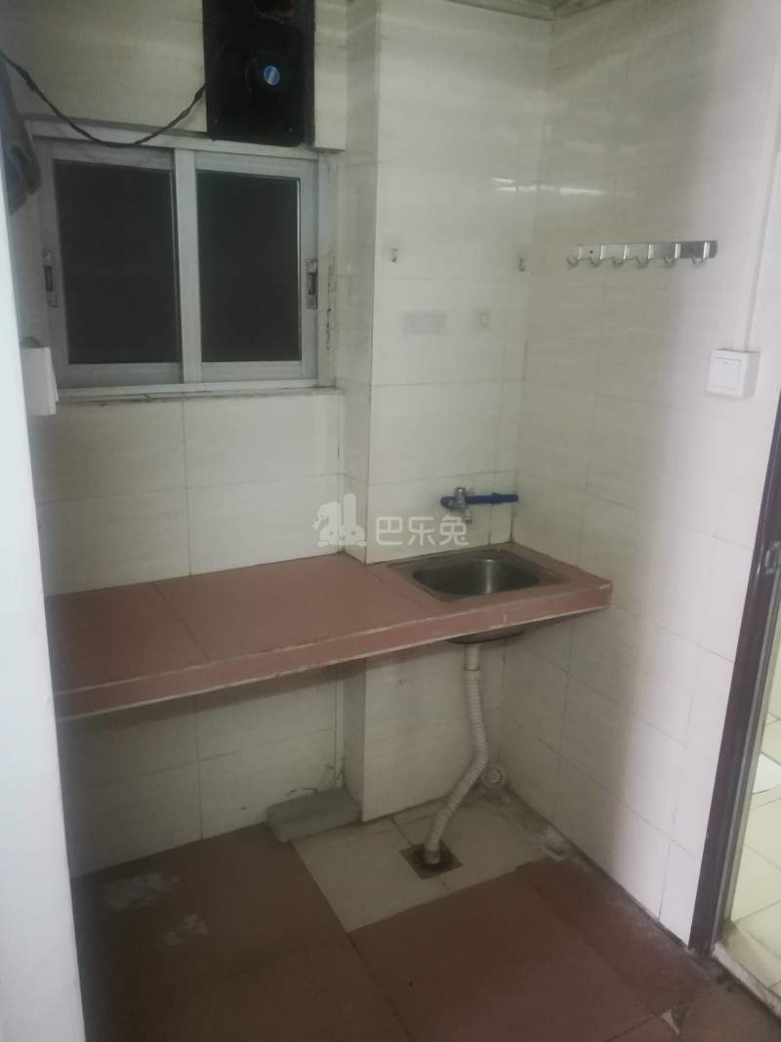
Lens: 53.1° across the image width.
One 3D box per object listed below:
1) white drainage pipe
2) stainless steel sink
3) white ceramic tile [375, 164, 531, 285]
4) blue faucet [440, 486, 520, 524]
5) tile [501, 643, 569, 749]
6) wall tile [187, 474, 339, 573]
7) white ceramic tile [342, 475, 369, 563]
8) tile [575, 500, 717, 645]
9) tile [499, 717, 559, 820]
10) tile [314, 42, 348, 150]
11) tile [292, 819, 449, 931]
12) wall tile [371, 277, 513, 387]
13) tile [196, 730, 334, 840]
[{"bbox_3d":[0.179,0.603,2.074,0.196,0.635,0.089,-7,19,-28],"label":"white drainage pipe"},{"bbox_3d":[0.215,0.211,2.007,0.346,0.150,0.306,-7,19,-28],"label":"stainless steel sink"},{"bbox_3d":[0.161,-0.717,1.921,0.446,0.248,0.010,-7,19,-28],"label":"white ceramic tile"},{"bbox_3d":[0.270,-0.061,2.113,0.265,0.090,0.120,-7,19,-28],"label":"blue faucet"},{"bbox_3d":[0.409,0.492,2.264,0.010,0.244,0.282,-7,19,-28],"label":"tile"},{"bbox_3d":[-0.320,0.010,2.018,0.405,0.235,0.011,-7,19,-28],"label":"wall tile"},{"bbox_3d":[-0.083,-0.003,2.072,0.011,0.222,0.124,-7,19,-28],"label":"white ceramic tile"},{"bbox_3d":[0.592,0.100,1.853,0.010,0.249,0.404,-7,18,-27],"label":"tile"},{"bbox_3d":[0.404,0.728,2.346,0.011,0.238,0.274,-7,19,-28],"label":"tile"},{"bbox_3d":[-0.139,-0.977,1.811,0.082,0.212,0.010,-7,18,-27],"label":"tile"},{"bbox_3d":[-0.058,0.917,2.053,0.285,0.010,0.330,-7,18,-27],"label":"tile"},{"bbox_3d":[0.127,-0.475,1.977,0.390,0.249,0.010,-7,19,-28],"label":"wall tile"},{"bbox_3d":[-0.340,0.733,2.210,0.397,0.245,0.010,-7,18,-27],"label":"tile"}]

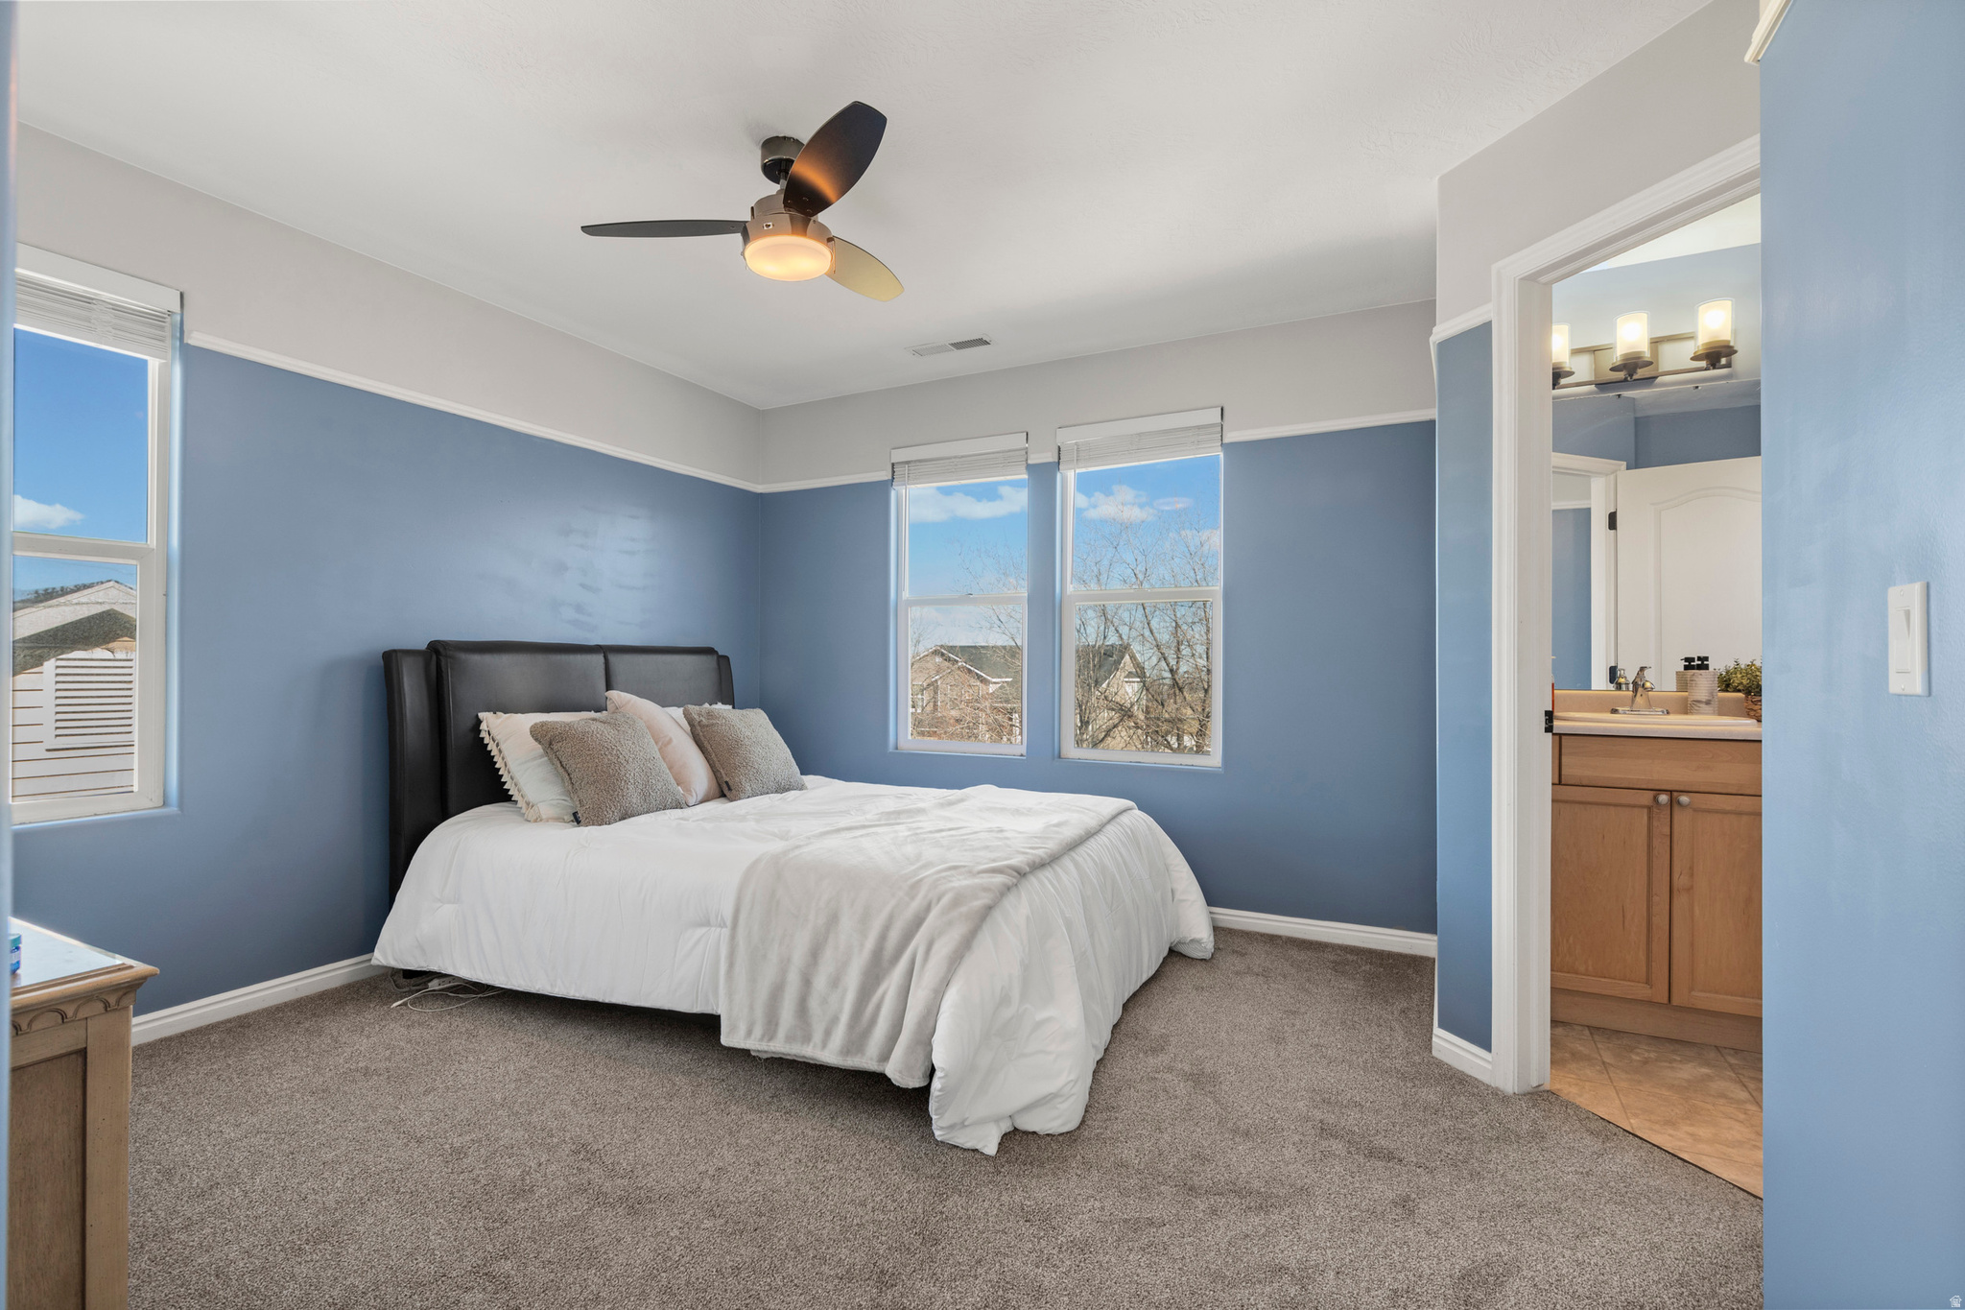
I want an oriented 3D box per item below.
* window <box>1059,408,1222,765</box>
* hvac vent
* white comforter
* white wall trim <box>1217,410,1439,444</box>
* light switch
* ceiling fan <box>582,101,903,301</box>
[{"bbox_3d":[0.681,-0.277,3.808,0.730,1.490,0.100,0,-1,27],"label":"window"},{"bbox_3d":[-0.129,-1.317,3.758,0.385,0.014,0.145,0,-1,27],"label":"hvac vent"},{"bbox_3d":[-0.529,0.818,3.062,2.280,0.570,1.680,0,-1,27],"label":"white comforter"},{"bbox_3d":[1.343,-0.899,3.436,0.775,0.045,0.020,0,-1,27],"label":"white wall trim"},{"bbox_3d":[0.948,-0.015,0.895,0.009,0.114,0.070,0,-1,27],"label":"light switch"},{"bbox_3d":[-0.485,-1.173,2.401,1.000,0.336,0.900,0,-1,27],"label":"ceiling fan"}]

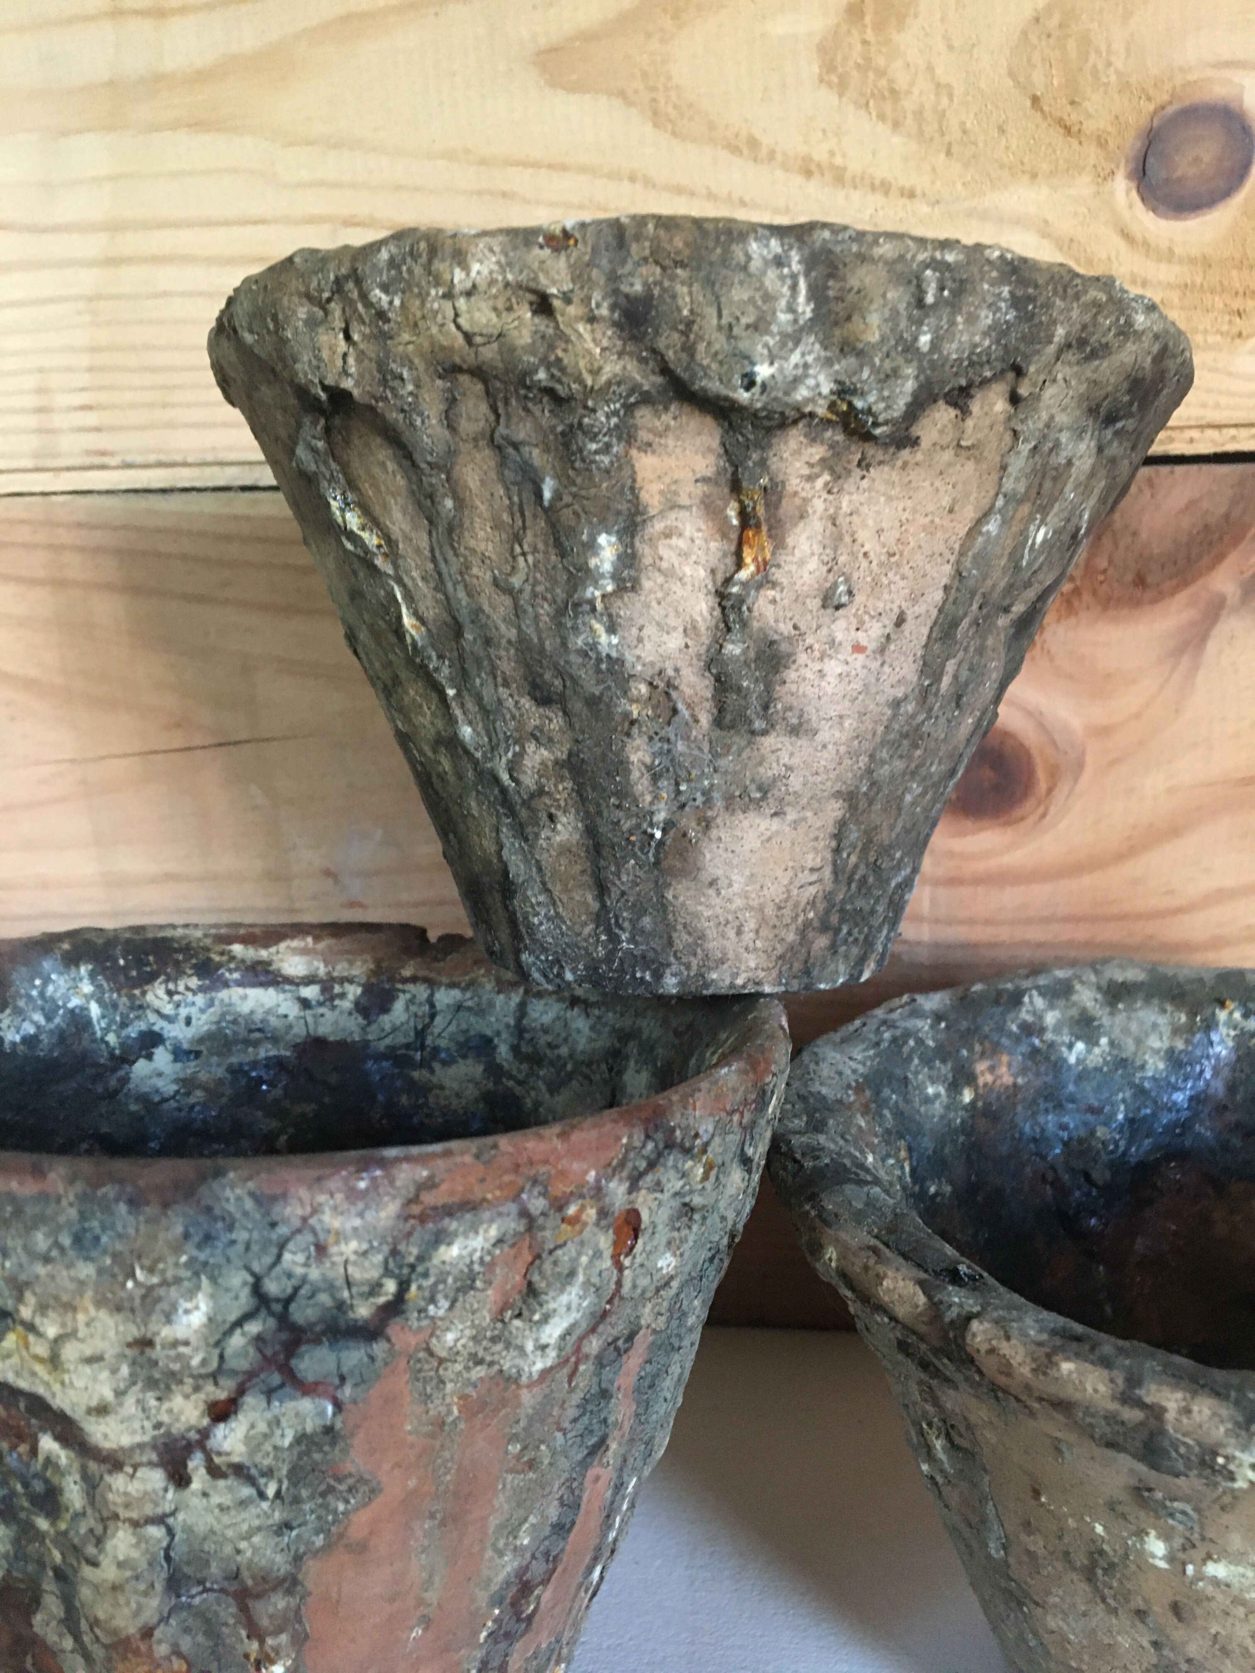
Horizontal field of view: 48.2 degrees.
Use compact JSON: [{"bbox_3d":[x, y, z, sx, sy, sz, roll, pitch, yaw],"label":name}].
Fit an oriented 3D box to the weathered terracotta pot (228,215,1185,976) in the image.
[{"bbox_3d":[0.009,-0.027,0.222,0.145,0.094,0.145,1,6,0],"label":"weathered terracotta pot"}]

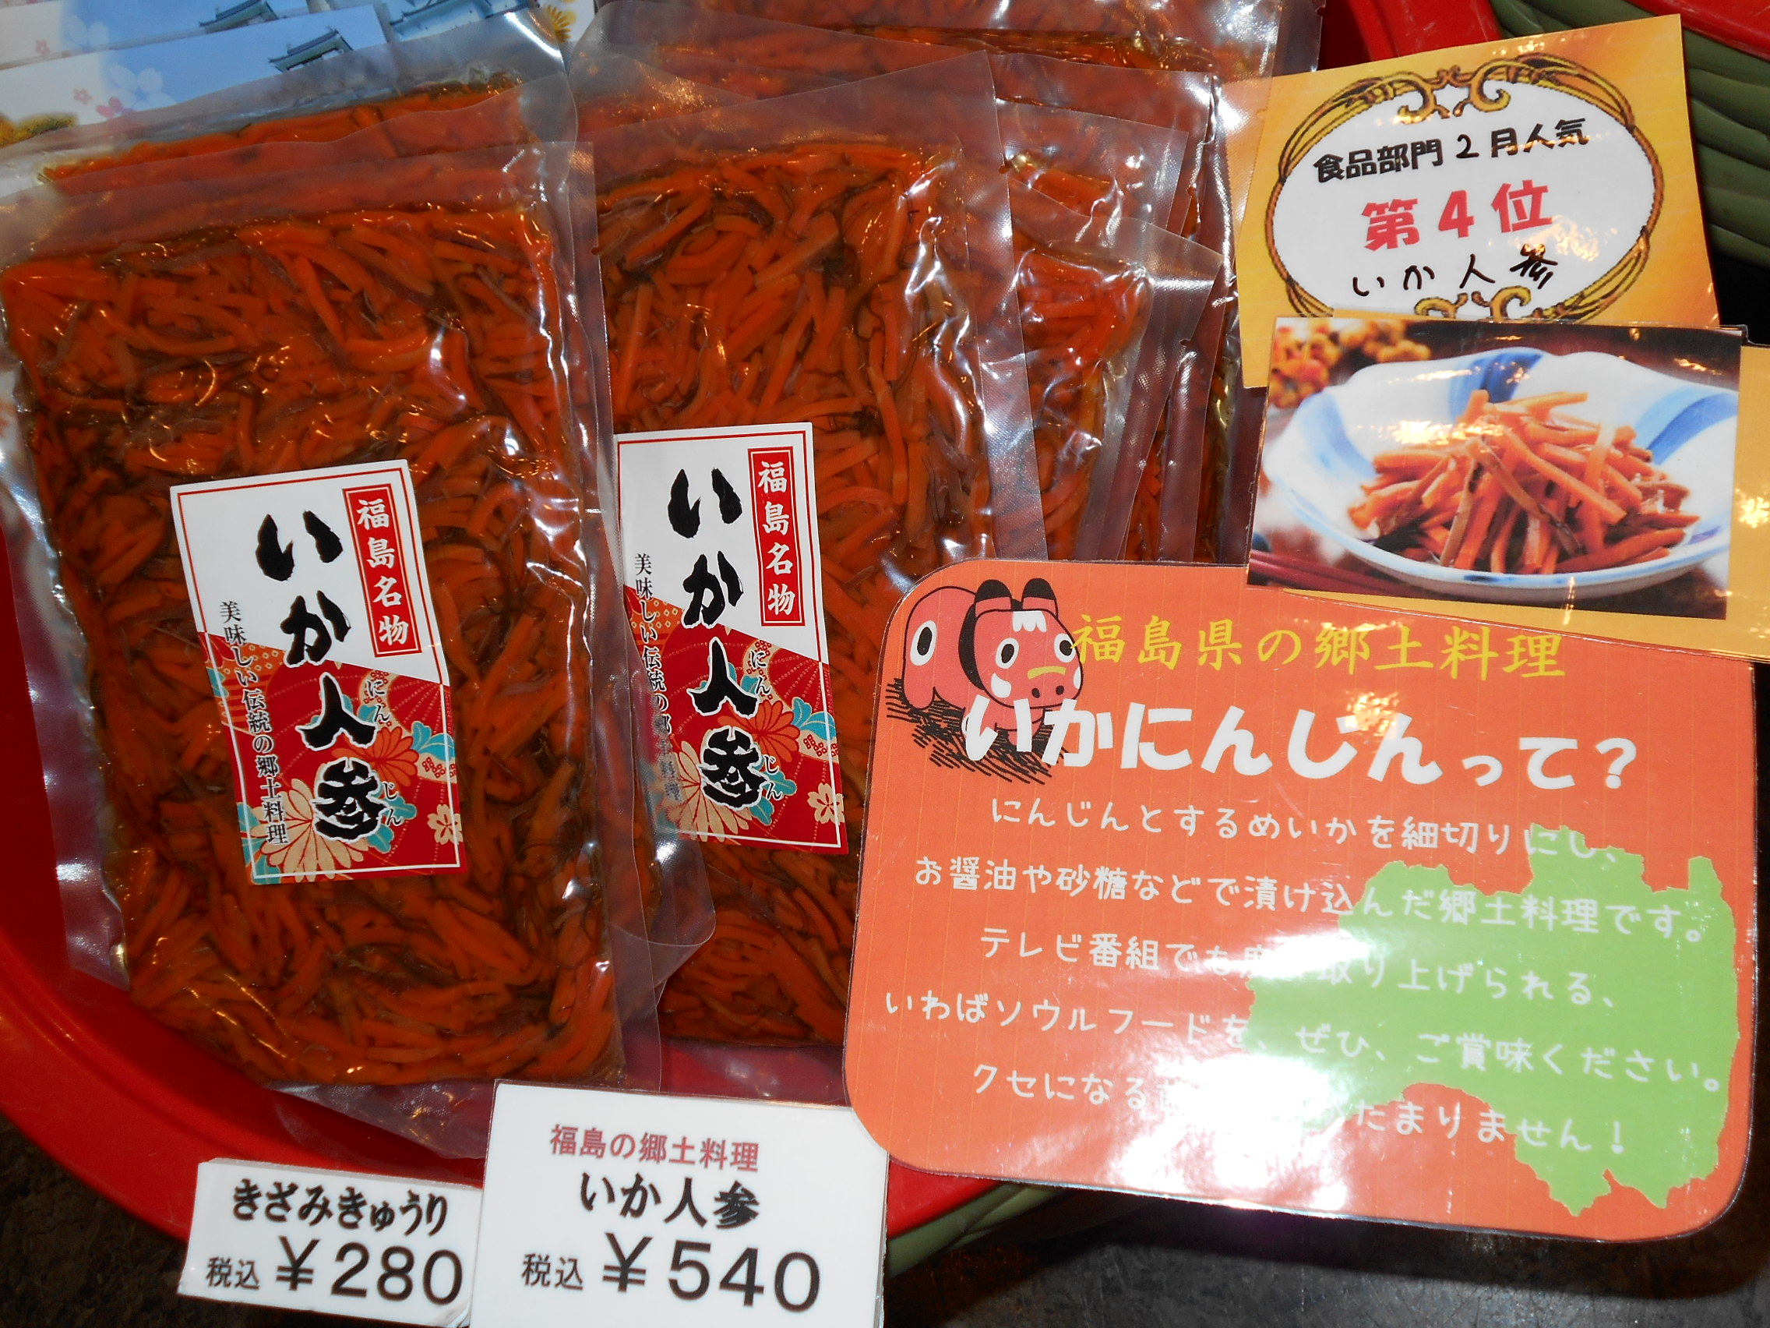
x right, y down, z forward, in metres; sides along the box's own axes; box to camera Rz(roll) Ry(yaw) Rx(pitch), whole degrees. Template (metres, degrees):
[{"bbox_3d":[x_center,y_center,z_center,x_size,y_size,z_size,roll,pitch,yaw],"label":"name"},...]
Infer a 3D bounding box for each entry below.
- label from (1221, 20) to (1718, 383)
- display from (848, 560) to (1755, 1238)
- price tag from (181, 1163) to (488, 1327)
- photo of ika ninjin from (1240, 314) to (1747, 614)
[{"bbox_3d":[0.136,-0.109,0.447,0.106,0.004,0.080,-5,76,13],"label":"label"},{"bbox_3d":[0.093,0.049,0.440,0.203,0.005,0.148,2,78,13],"label":"display"},{"bbox_3d":[-0.144,0.150,0.490,0.083,0.004,0.036,0,75,16],"label":"price tag"},{"bbox_3d":[0.138,-0.046,0.432,0.103,0.004,0.067,5,77,16],"label":"photo of ika ninjin"}]

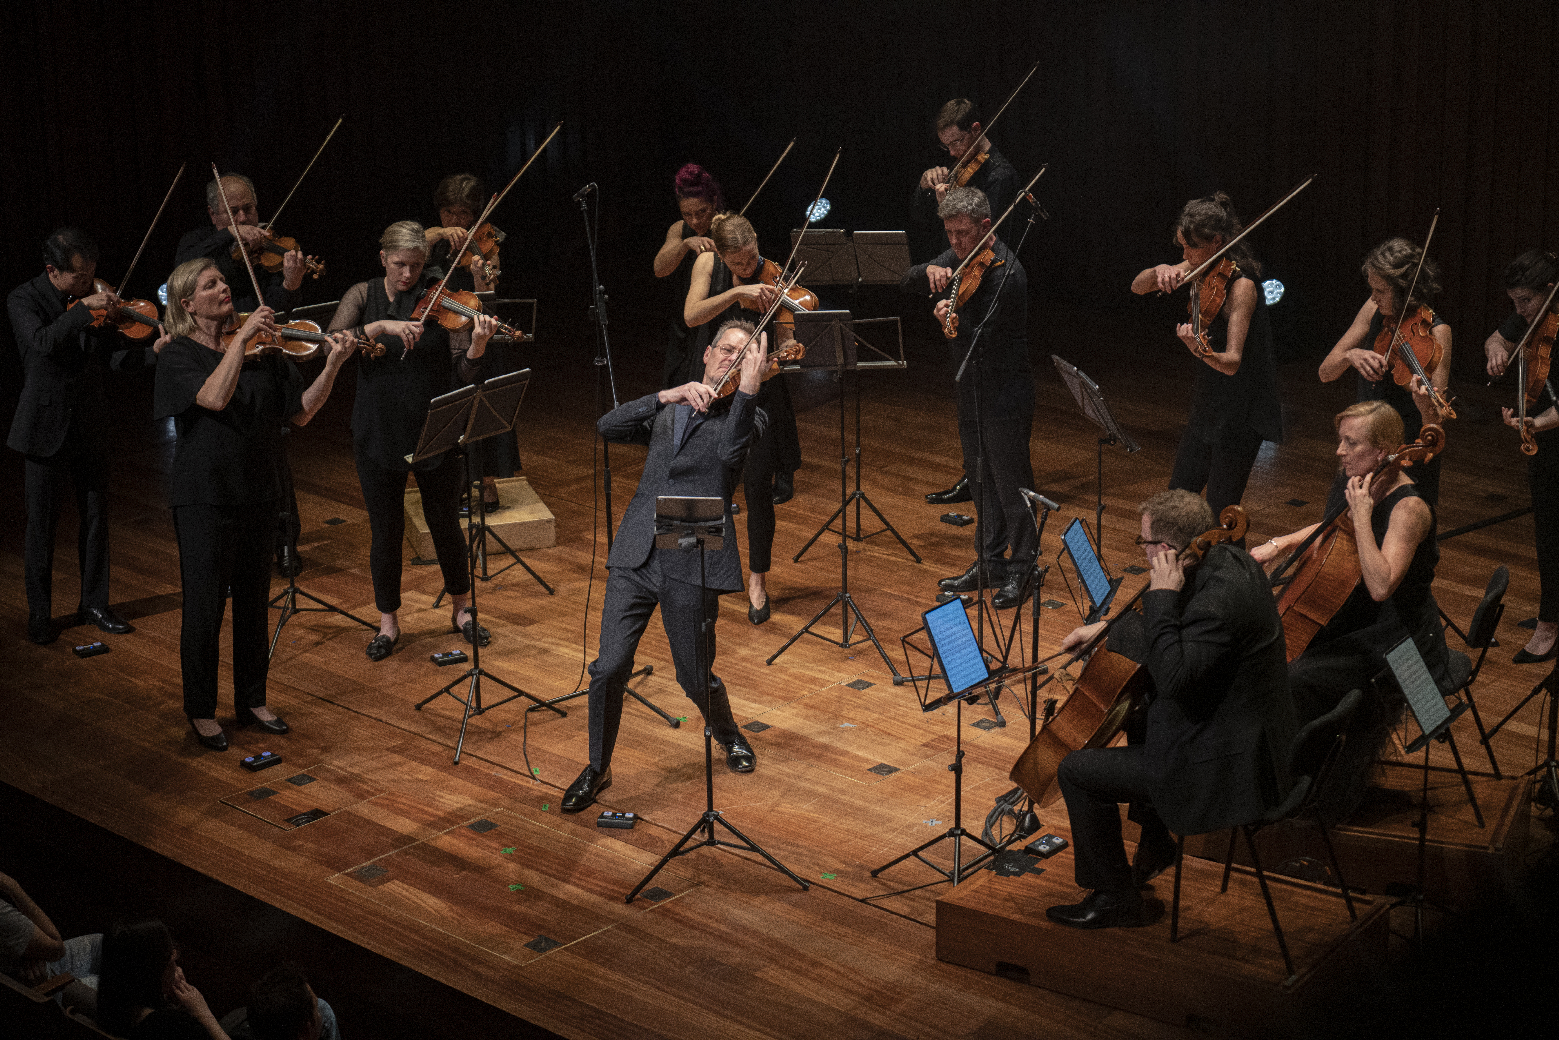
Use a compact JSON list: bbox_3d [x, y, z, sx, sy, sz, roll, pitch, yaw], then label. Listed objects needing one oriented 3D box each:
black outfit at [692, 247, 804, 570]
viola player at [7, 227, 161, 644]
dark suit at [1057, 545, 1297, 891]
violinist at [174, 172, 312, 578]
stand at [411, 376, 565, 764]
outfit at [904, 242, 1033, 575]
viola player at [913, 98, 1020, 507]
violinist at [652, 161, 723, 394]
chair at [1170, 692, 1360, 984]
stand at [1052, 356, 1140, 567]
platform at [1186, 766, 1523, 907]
[{"bbox_3d":[-0.126,-0.405,12.290,0.460,1.357,0.380,-8,19,-21],"label":"black outfit"},{"bbox_3d":[-2.788,-0.341,12.141,0.580,1.655,0.530,-15,23,-38],"label":"viola player"},{"bbox_3d":[1.233,0.616,9.354,0.740,1.040,0.600,5,19,19],"label":"dark suit"},{"bbox_3d":[-2.313,-0.613,13.127,0.620,1.770,0.520,-4,18,-10],"label":"violinist"},{"bbox_3d":[-1.123,0.147,11.085,0.520,1.319,0.580,16,24,42],"label":"stand"},{"bbox_3d":[0.802,-0.446,12.422,0.400,1.410,0.500,-16,23,-39],"label":"outfit"},{"bbox_3d":[0.830,-0.990,13.711,0.500,1.845,0.540,-15,23,-38],"label":"viola player"},{"bbox_3d":[-0.283,-0.842,13.754,0.580,1.567,0.500,-4,18,-11],"label":"violinist"},{"bbox_3d":[1.473,0.888,9.164,0.510,0.790,0.470,10,21,30],"label":"chair"},{"bbox_3d":[1.241,0.034,11.625,0.460,1.320,0.500,-9,20,-24],"label":"stand"},{"bbox_3d":[1.906,1.013,10.367,1.220,0.200,0.700,6,19,21],"label":"platform"}]

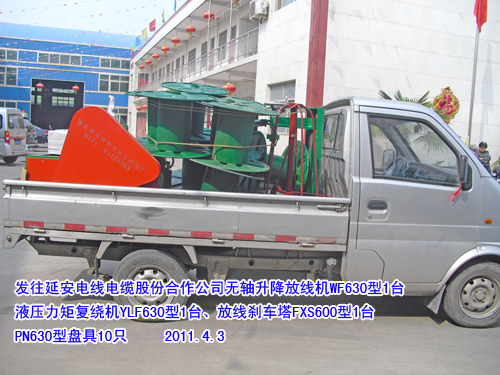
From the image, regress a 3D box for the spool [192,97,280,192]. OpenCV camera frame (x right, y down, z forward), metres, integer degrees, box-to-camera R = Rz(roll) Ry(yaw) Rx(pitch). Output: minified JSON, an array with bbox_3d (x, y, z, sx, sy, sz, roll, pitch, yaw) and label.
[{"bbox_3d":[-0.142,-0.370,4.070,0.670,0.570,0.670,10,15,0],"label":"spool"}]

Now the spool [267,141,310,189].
[{"bbox_3d":[0.220,-0.137,4.740,0.420,0.650,0.650,10,-4,-22],"label":"spool"}]

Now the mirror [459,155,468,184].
[{"bbox_3d":[1.590,-0.134,3.870,0.070,0.230,0.140,4,7,9],"label":"mirror"}]

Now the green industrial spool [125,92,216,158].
[{"bbox_3d":[-0.610,-0.496,3.970,0.680,0.420,0.680,3,14,-1],"label":"green industrial spool"}]

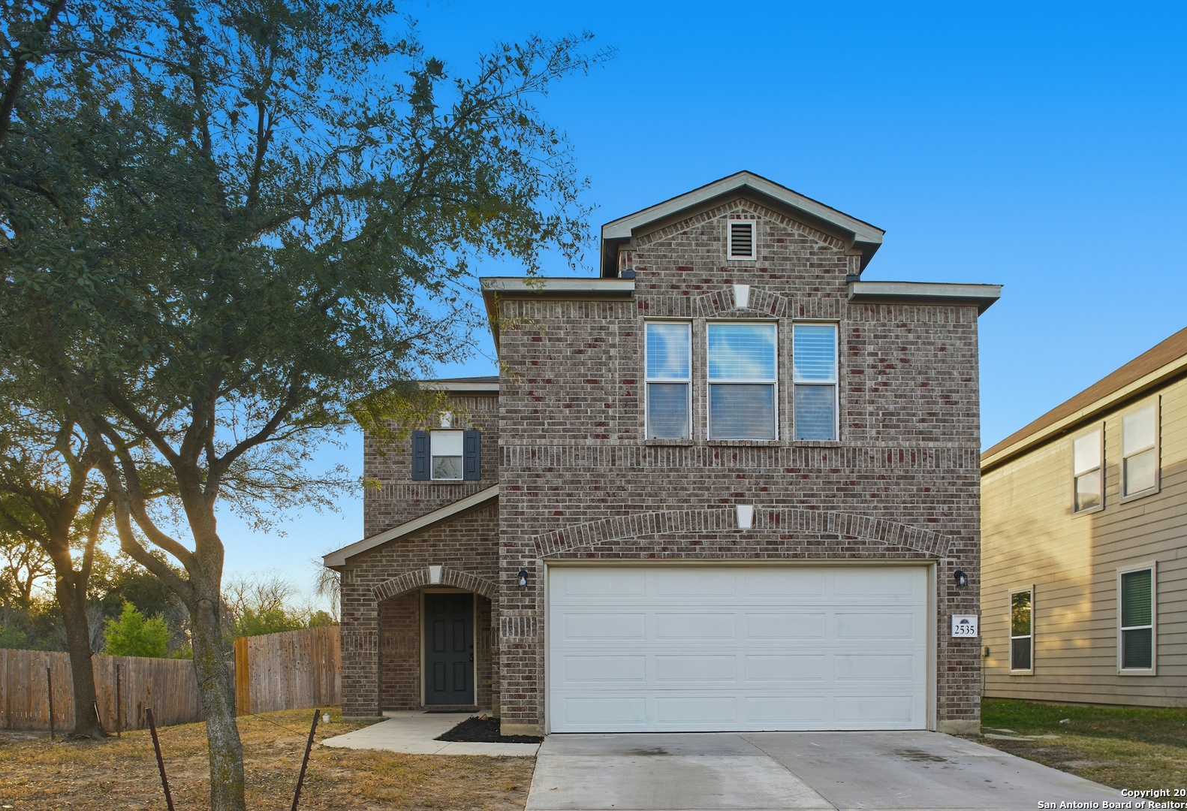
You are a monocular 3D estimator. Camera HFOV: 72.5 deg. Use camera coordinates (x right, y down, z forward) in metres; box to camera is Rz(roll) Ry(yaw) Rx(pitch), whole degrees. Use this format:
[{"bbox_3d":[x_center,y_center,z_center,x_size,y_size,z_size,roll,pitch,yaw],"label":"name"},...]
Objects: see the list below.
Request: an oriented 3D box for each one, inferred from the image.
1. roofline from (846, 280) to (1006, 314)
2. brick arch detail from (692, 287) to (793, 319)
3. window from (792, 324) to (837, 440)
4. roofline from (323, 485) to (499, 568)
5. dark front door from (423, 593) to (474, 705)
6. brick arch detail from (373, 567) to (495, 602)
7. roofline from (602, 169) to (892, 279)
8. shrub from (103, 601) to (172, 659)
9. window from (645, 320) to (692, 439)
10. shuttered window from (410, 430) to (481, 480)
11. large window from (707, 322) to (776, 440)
[{"bbox_3d":[4.347,-1.426,10.680,1.950,0.320,0.500,0,-5,-3],"label":"roofline"},{"bbox_3d":[1.961,-1.345,10.630,1.320,0.420,0.130,0,-5,-3],"label":"brick arch detail"},{"bbox_3d":[2.915,-0.313,10.680,0.600,1.520,0.130,0,-5,-3],"label":"window"},{"bbox_3d":[-3.017,2.001,13.450,2.850,1.350,0.500,0,-5,-3],"label":"roofline"},{"bbox_3d":[-2.697,4.530,15.050,0.960,2.070,0.120,0,-5,-3],"label":"dark front door"},{"bbox_3d":[-2.686,3.014,13.650,2.150,0.620,0.220,0,-5,-3],"label":"brick arch detail"},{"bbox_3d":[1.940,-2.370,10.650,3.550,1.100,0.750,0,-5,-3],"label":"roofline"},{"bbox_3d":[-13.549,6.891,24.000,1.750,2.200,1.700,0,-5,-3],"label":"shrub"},{"bbox_3d":[0.973,-0.322,10.580,0.600,1.520,0.130,0,-5,-3],"label":"window"},{"bbox_3d":[-2.796,0.941,15.300,1.310,0.970,0.120,0,-5,-3],"label":"shuttered window"},{"bbox_3d":[1.947,-0.317,10.620,0.920,1.520,0.130,0,-5,-3],"label":"large window"}]

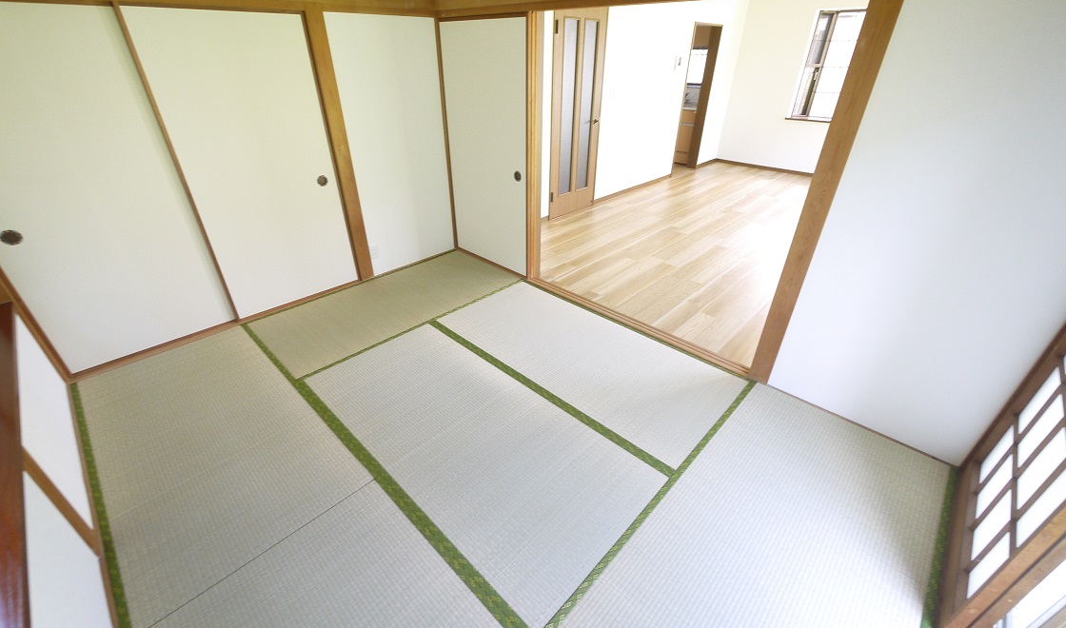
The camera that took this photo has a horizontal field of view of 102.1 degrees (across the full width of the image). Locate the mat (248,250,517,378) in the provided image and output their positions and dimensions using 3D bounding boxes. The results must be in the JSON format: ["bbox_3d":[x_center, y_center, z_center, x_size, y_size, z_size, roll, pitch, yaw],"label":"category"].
[{"bbox_3d":[-1.003,-0.092,3.189,0.862,0.045,1.760,26,40,36],"label":"mat"}]

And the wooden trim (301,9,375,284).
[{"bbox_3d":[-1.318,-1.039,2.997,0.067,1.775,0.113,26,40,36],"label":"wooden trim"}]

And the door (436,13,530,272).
[{"bbox_3d":[-0.330,-1.190,3.258,0.865,1.730,0.030,26,40,36],"label":"door"}]

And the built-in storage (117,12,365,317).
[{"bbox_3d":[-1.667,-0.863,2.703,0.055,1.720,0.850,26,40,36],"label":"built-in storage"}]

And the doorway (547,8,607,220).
[{"bbox_3d":[0.439,-2.004,4.377,0.040,1.980,0.785,26,40,36],"label":"doorway"}]

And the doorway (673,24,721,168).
[{"bbox_3d":[2.245,-2.968,6.073,0.140,1.875,0.810,26,40,36],"label":"doorway"}]

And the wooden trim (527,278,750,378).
[{"bbox_3d":[0.620,0.030,2.964,1.720,0.047,0.115,26,40,36],"label":"wooden trim"}]

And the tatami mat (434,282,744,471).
[{"bbox_3d":[0.259,0.218,2.676,1.790,0.045,0.880,26,40,36],"label":"tatami mat"}]

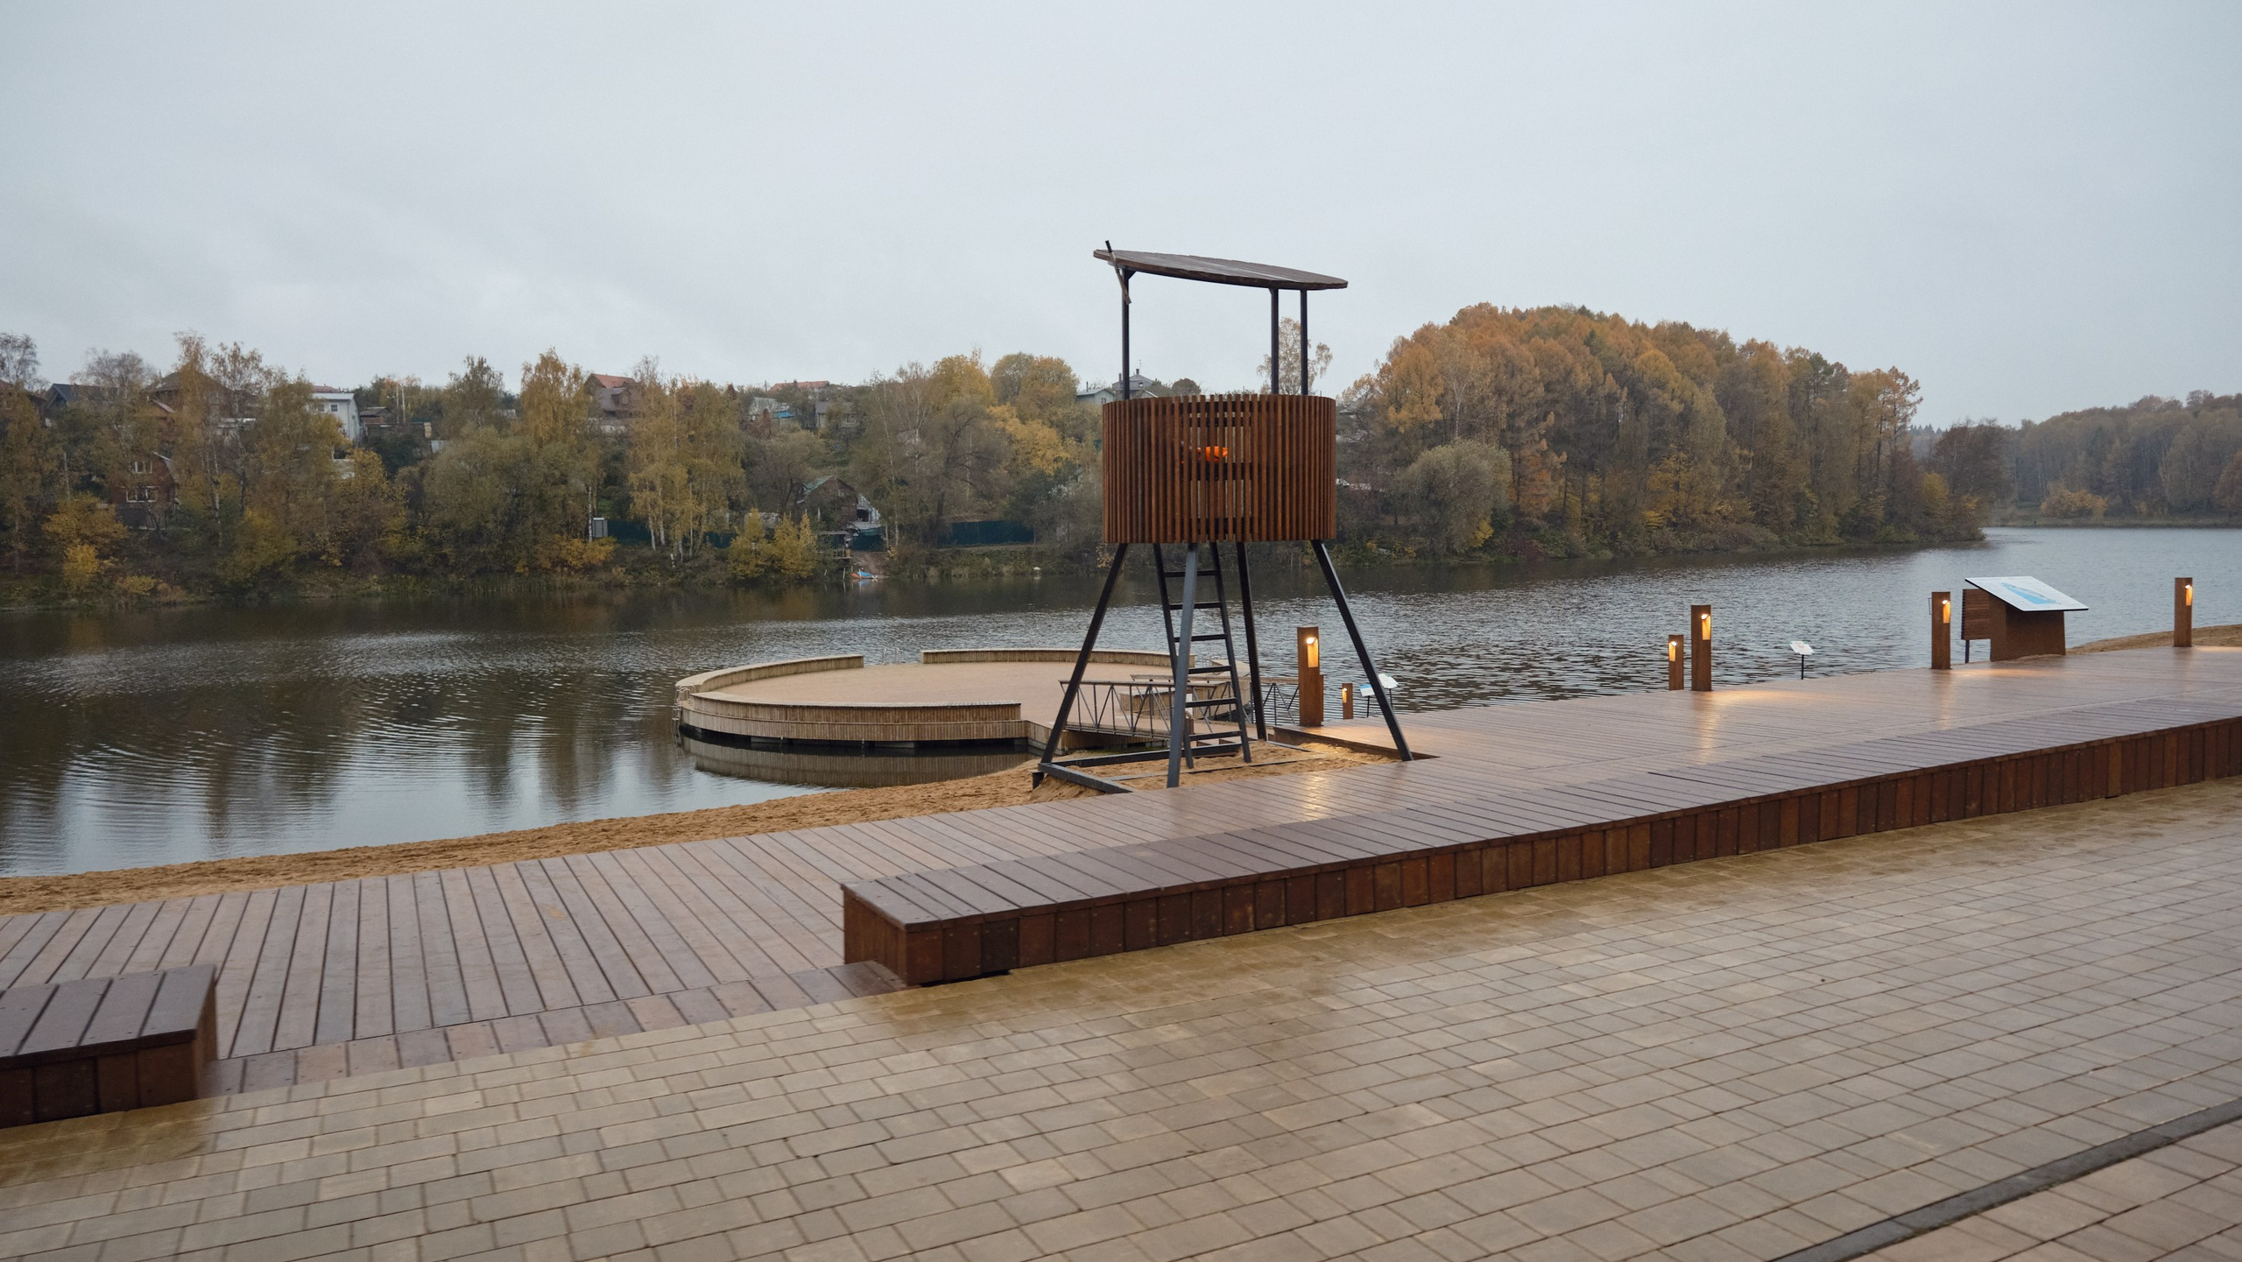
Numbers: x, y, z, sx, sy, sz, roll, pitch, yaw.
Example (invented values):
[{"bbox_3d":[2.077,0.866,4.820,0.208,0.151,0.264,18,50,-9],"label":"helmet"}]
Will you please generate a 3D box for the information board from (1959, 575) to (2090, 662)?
[{"bbox_3d":[10.659,-0.140,17.590,1.170,0.970,0.740,-3,4,-23],"label":"information board"}]

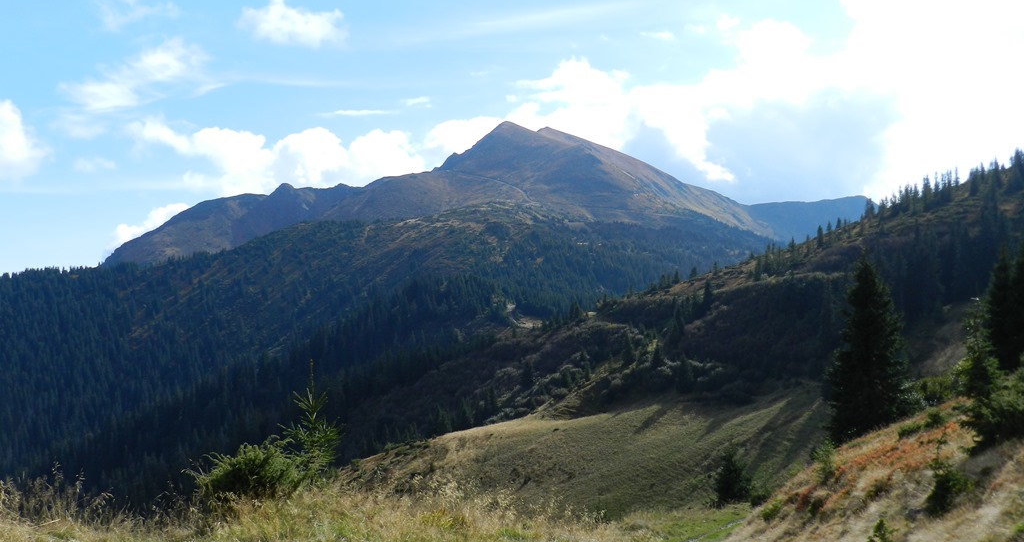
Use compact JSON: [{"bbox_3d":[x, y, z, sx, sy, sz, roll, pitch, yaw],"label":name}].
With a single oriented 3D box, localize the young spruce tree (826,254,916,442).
[{"bbox_3d":[13.320,3.010,42.000,3.300,7.290,3.300,0,0,0],"label":"young spruce tree"}]

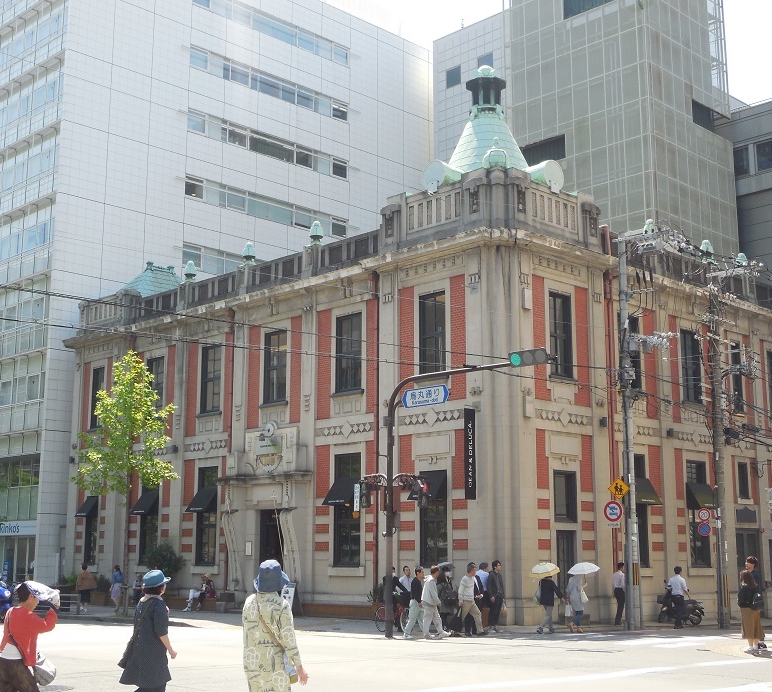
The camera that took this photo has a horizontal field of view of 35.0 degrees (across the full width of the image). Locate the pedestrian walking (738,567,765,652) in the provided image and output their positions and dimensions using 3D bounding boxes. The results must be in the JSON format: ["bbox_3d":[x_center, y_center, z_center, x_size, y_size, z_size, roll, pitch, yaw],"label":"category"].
[{"bbox_3d":[6.764,4.860,22.696,0.420,1.570,0.450,5,-11,-25],"label":"pedestrian walking"}]

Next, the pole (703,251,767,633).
[{"bbox_3d":[9.283,2.339,32.718,0.650,10.238,1.550,10,-14,-43],"label":"pole"}]

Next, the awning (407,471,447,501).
[{"bbox_3d":[1.228,4.094,36.210,0.570,0.861,1.095,10,-15,-44],"label":"awning"}]

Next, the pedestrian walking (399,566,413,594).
[{"bbox_3d":[0.554,6.700,32.793,0.500,1.650,0.360,7,-12,-36],"label":"pedestrian walking"}]

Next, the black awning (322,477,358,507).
[{"bbox_3d":[-1.405,4.600,38.777,0.593,0.845,1.129,10,-15,-44],"label":"black awning"}]

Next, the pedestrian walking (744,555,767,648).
[{"bbox_3d":[6.938,4.851,23.104,0.350,1.730,0.480,8,-13,-36],"label":"pedestrian walking"}]

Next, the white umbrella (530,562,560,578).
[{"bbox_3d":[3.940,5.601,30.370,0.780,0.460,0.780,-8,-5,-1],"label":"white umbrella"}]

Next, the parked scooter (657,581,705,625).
[{"bbox_3d":[8.912,7.791,36.940,1.700,1.200,0.640,-10,-14,44],"label":"parked scooter"}]

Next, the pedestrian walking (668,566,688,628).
[{"bbox_3d":[7.846,6.764,33.022,0.520,1.670,0.400,-3,-11,14],"label":"pedestrian walking"}]

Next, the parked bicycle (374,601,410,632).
[{"bbox_3d":[0.221,6.567,30.194,0.550,1.050,1.700,8,-13,-38],"label":"parked bicycle"}]

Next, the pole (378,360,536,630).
[{"bbox_3d":[1.743,3.436,27.531,0.500,6.250,5.100,10,-15,-44],"label":"pole"}]

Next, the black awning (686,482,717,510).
[{"bbox_3d":[9.494,4.487,36.606,0.550,0.764,1.250,-10,-15,44],"label":"black awning"}]

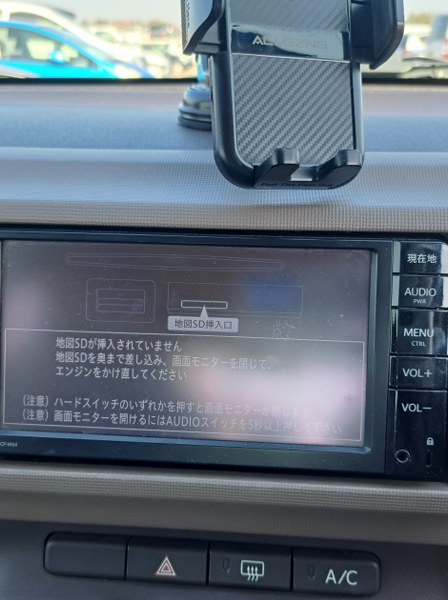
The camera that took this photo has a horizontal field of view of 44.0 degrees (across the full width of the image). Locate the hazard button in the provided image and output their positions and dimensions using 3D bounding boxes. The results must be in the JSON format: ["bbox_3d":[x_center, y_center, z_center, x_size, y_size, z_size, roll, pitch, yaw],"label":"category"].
[{"bbox_3d":[-0.024,0.114,0.247,0.036,0.018,0.012,2,-5,4],"label":"hazard button"}]

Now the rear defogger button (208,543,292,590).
[{"bbox_3d":[0.012,0.116,0.245,0.036,0.018,0.012,2,-5,4],"label":"rear defogger button"}]

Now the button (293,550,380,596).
[{"bbox_3d":[0.048,0.117,0.242,0.037,0.018,0.012,2,-5,4],"label":"button"}]

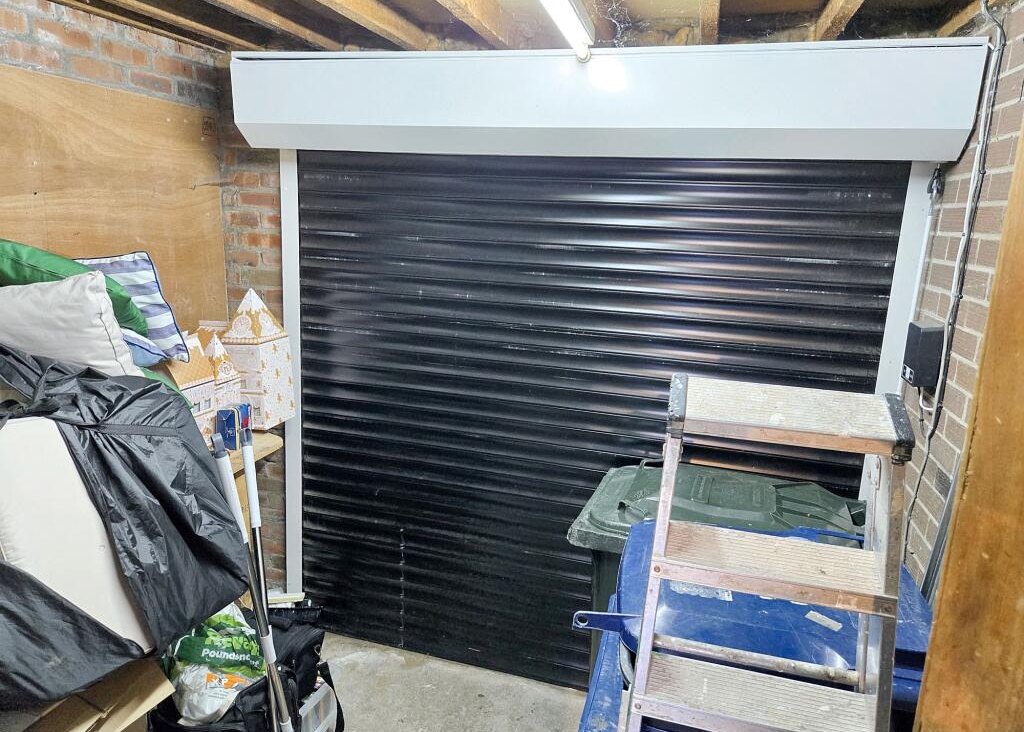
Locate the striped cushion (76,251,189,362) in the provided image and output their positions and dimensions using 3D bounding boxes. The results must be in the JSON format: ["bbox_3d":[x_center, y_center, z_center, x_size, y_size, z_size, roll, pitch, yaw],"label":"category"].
[{"bbox_3d":[-1.287,-0.190,2.245,0.120,0.430,0.430,-26,-1,20],"label":"striped cushion"}]

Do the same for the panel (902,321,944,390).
[{"bbox_3d":[1.193,-0.030,1.980,0.058,0.163,0.125,6,12,15],"label":"panel"}]

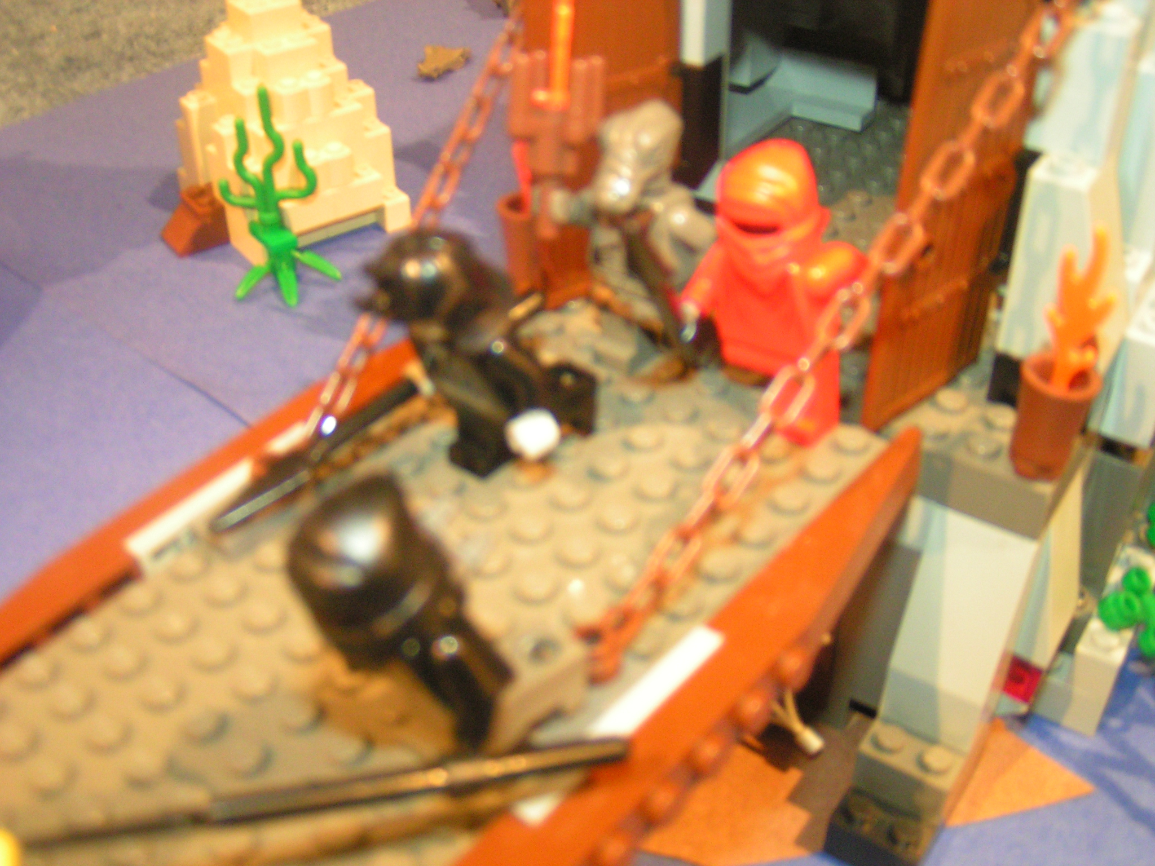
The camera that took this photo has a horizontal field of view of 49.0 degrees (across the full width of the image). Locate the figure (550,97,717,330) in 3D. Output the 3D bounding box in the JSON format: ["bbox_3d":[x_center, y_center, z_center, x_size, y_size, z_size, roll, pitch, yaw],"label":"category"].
[{"bbox_3d":[0.010,-0.035,0.198,0.025,0.040,0.015,24,45,33],"label":"figure"}]

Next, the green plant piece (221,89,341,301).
[{"bbox_3d":[-0.085,-0.067,0.354,0.031,0.056,0.025,-8,37,-10],"label":"green plant piece"}]

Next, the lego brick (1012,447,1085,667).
[{"bbox_3d":[0.075,0.020,0.209,0.016,0.029,0.016,20,41,26],"label":"lego brick"}]

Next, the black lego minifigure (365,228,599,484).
[{"bbox_3d":[-0.013,-0.011,0.168,0.021,0.040,0.024,24,61,33],"label":"black lego minifigure"}]

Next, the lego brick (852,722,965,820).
[{"bbox_3d":[0.057,0.053,0.212,0.016,0.011,0.017,20,41,26],"label":"lego brick"}]

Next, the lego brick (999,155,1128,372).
[{"bbox_3d":[0.076,-0.026,0.191,0.016,0.030,0.016,20,41,26],"label":"lego brick"}]

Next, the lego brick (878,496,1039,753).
[{"bbox_3d":[0.062,0.030,0.204,0.016,0.039,0.018,20,41,26],"label":"lego brick"}]

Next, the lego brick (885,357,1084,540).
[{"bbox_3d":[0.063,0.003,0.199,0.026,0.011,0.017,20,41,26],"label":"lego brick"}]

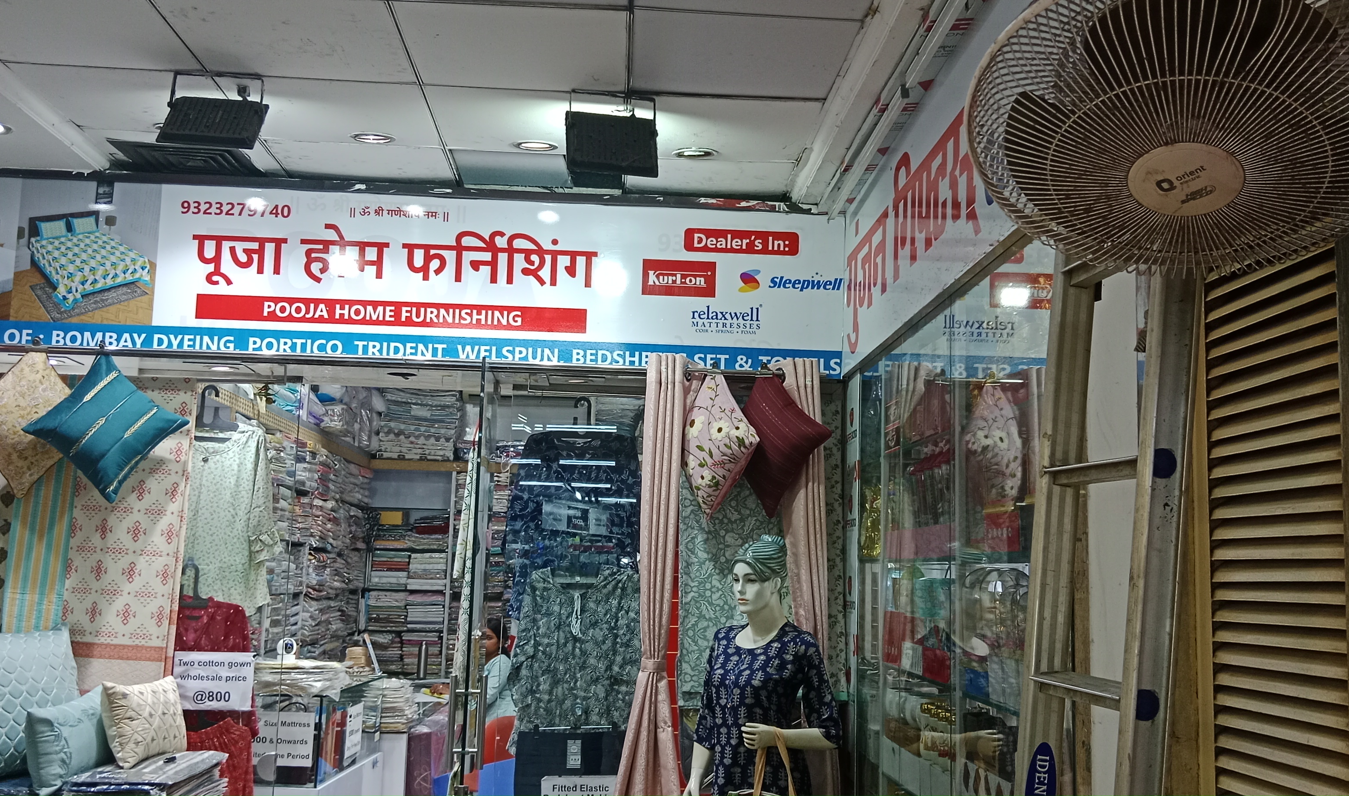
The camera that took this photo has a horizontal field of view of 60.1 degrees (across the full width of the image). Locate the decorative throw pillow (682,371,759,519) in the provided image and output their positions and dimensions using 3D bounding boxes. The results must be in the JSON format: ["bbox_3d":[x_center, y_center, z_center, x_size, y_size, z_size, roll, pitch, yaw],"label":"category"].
[{"bbox_3d":[0.135,0.169,4.132,0.100,0.380,0.380,10,-57,-42],"label":"decorative throw pillow"}]

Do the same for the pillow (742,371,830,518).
[{"bbox_3d":[0.343,0.170,4.164,0.385,0.385,0.120,43,-1,13],"label":"pillow"}]

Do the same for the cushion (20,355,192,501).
[{"bbox_3d":[-1.941,0.104,3.983,0.390,0.390,0.120,44,-14,-2],"label":"cushion"}]

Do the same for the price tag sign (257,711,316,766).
[{"bbox_3d":[-1.520,1.303,4.450,0.297,0.210,0.004,2,-9,-5],"label":"price tag sign"}]

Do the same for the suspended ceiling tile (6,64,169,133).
[{"bbox_3d":[-1.677,-0.937,3.667,0.585,0.015,0.518,2,-9,-3],"label":"suspended ceiling tile"}]

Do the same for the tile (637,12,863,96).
[{"bbox_3d":[0.171,-0.949,3.252,0.601,0.015,0.514,2,-9,-3],"label":"tile"}]

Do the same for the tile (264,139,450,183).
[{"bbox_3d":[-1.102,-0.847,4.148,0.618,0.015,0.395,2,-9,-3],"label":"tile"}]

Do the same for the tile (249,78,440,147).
[{"bbox_3d":[-1.077,-0.915,3.698,0.618,0.015,0.518,2,-9,-3],"label":"tile"}]

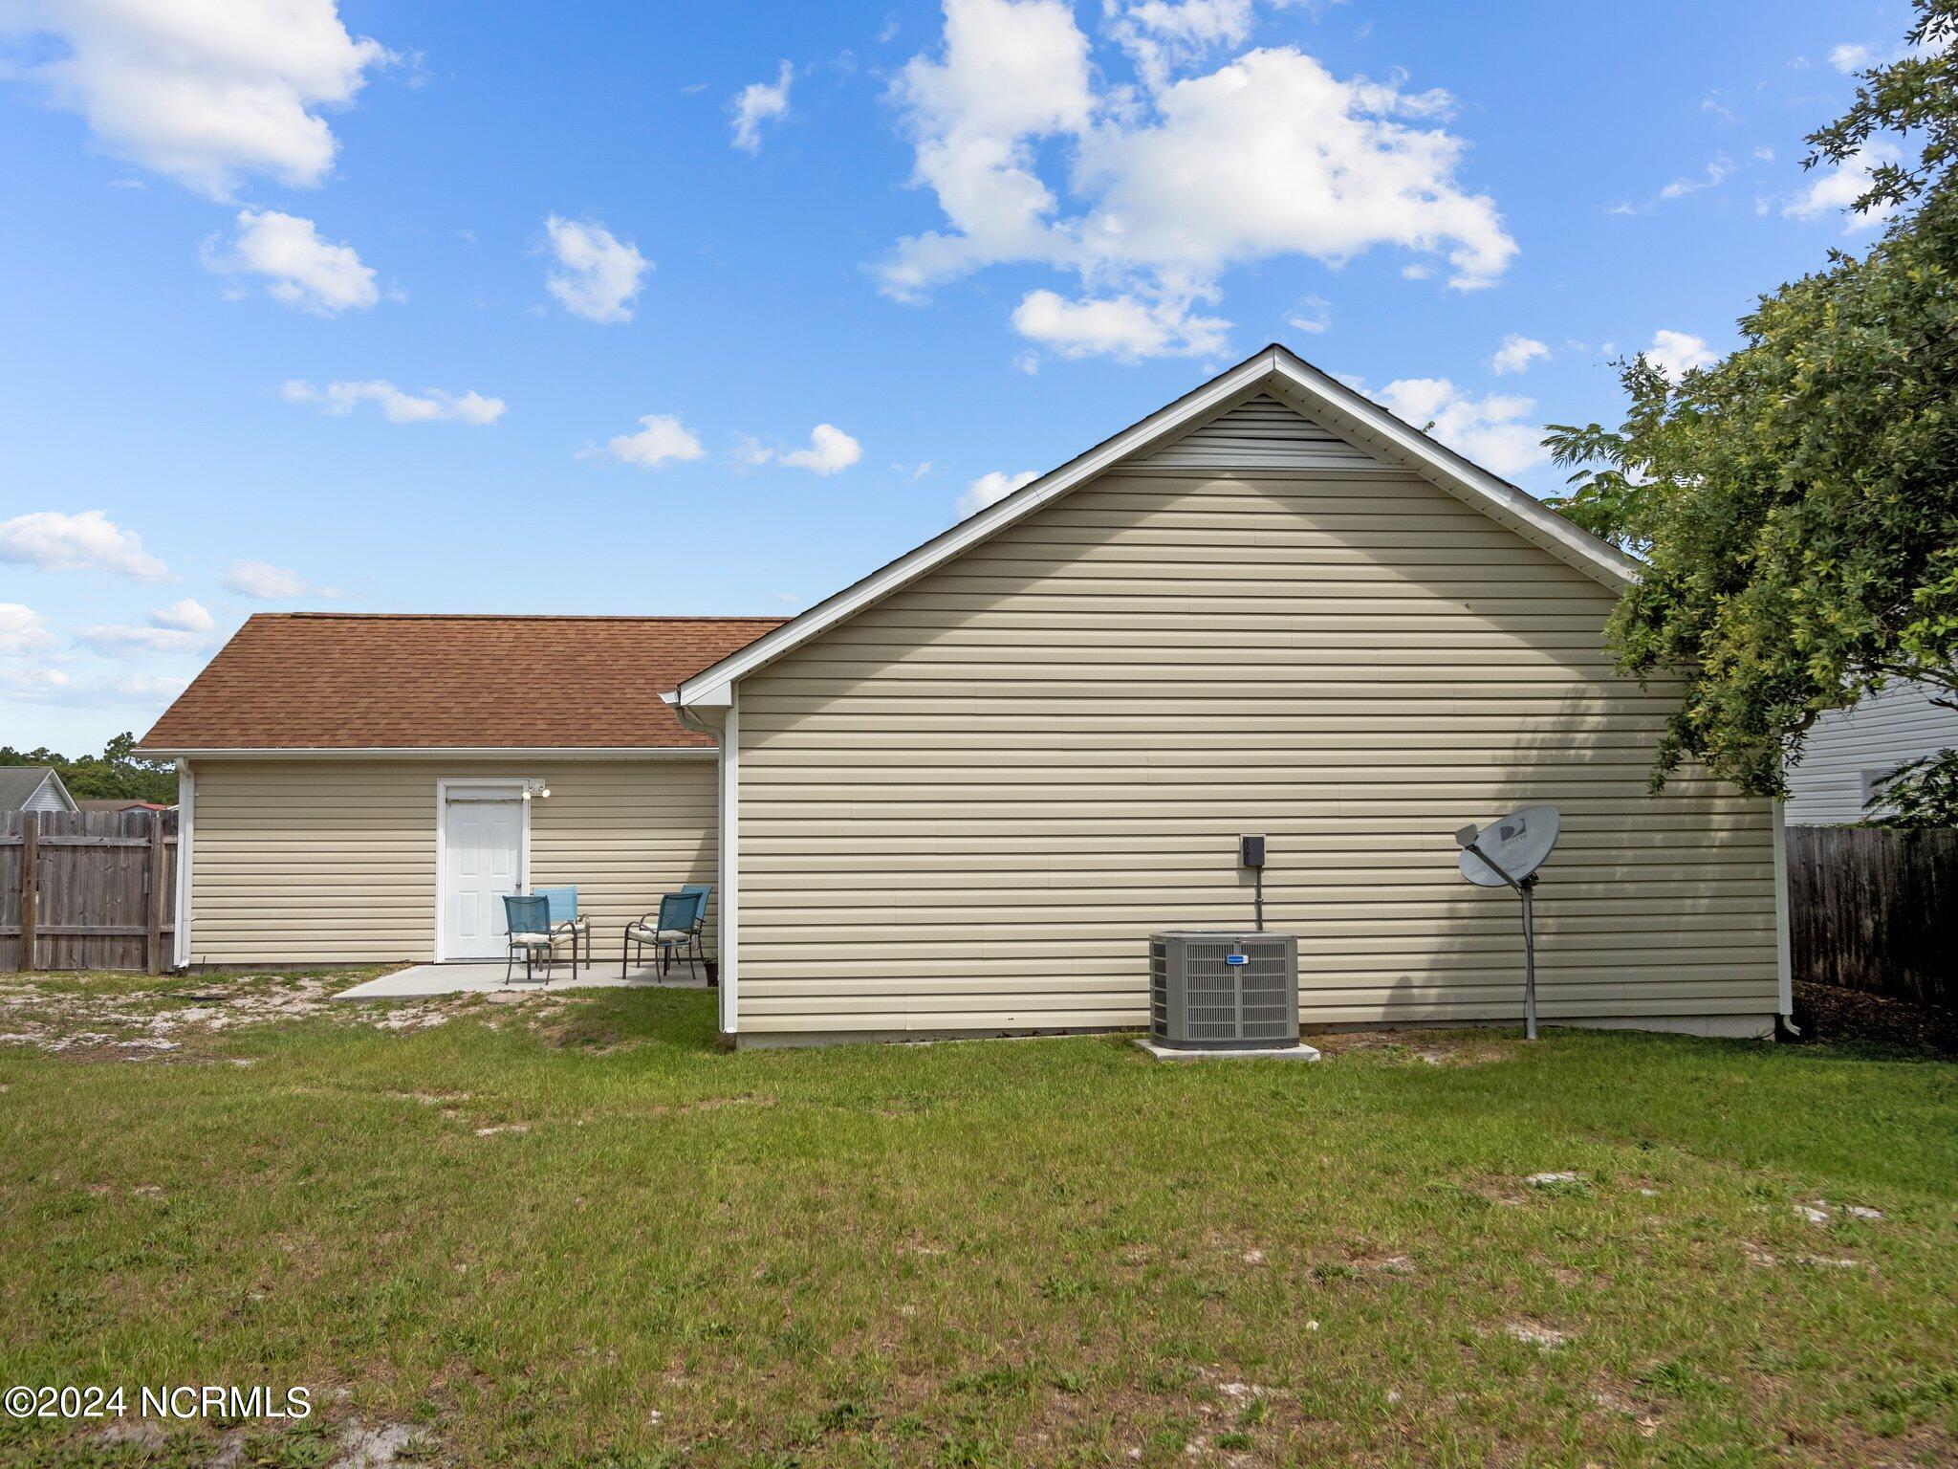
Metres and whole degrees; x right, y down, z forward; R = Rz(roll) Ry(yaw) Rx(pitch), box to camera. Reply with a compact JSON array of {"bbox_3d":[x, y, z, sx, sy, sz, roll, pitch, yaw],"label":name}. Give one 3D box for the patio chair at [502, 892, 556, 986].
[{"bbox_3d":[-4.557,2.113,16.405,0.560,0.905,0.690,-1,-4,10],"label":"patio chair"}]

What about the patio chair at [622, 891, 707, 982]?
[{"bbox_3d":[-3.300,2.117,16.623,0.690,0.905,0.560,-4,-5,42],"label":"patio chair"}]

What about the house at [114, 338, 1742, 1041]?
[{"bbox_3d":[-1.798,0.159,18.555,15.500,5.200,14.700,0,-4,-6],"label":"house"}]

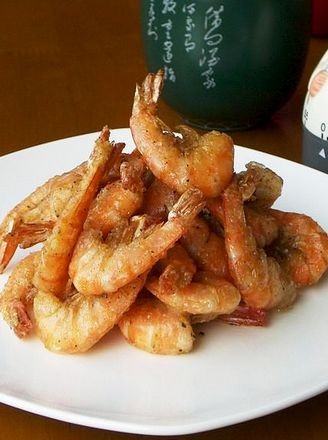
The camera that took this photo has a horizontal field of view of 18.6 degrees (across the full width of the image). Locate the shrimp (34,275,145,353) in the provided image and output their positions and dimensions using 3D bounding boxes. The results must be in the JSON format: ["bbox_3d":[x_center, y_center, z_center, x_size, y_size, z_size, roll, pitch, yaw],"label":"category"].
[{"bbox_3d":[-0.036,0.045,0.490,0.054,0.030,0.034,2,31,3],"label":"shrimp"}]

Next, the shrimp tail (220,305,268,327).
[{"bbox_3d":[0.040,0.048,0.506,0.026,0.009,0.014,-3,31,-4],"label":"shrimp tail"}]

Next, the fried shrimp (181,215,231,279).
[{"bbox_3d":[0.022,0.015,0.520,0.027,0.033,0.038,-17,35,-25],"label":"fried shrimp"}]

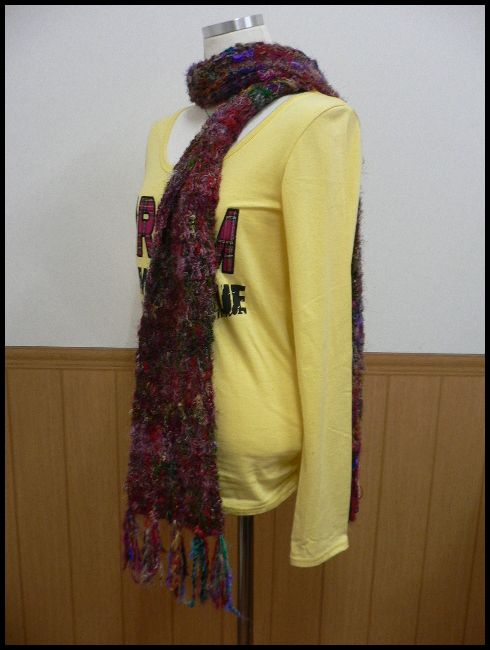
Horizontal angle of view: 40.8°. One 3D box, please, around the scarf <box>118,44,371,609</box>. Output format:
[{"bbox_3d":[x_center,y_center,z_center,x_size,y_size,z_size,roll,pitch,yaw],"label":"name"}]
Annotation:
[{"bbox_3d":[0.006,0.009,0.960,0.290,0.770,0.250,-11,18,-42],"label":"scarf"}]

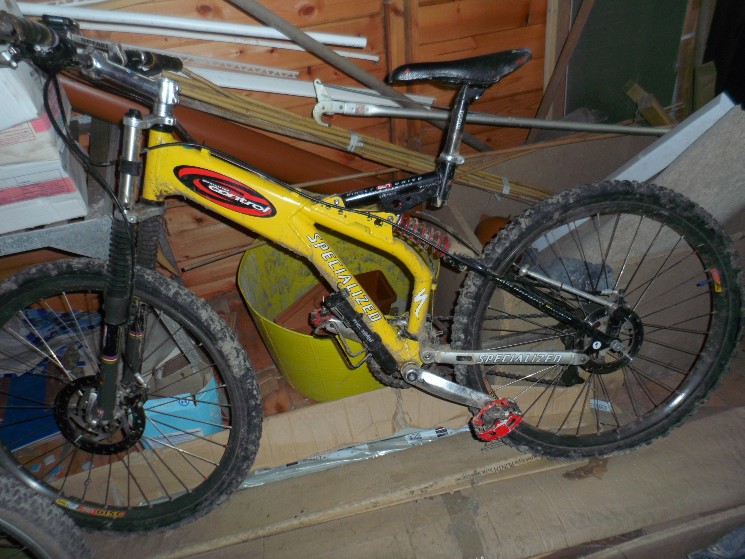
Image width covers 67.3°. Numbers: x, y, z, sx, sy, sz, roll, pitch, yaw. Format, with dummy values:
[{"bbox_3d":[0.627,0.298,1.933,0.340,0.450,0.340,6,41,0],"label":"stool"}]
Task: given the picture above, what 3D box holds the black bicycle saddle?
[{"bbox_3d":[0.167,-0.393,1.067,0.270,0.066,0.145,-9,18,-2],"label":"black bicycle saddle"}]

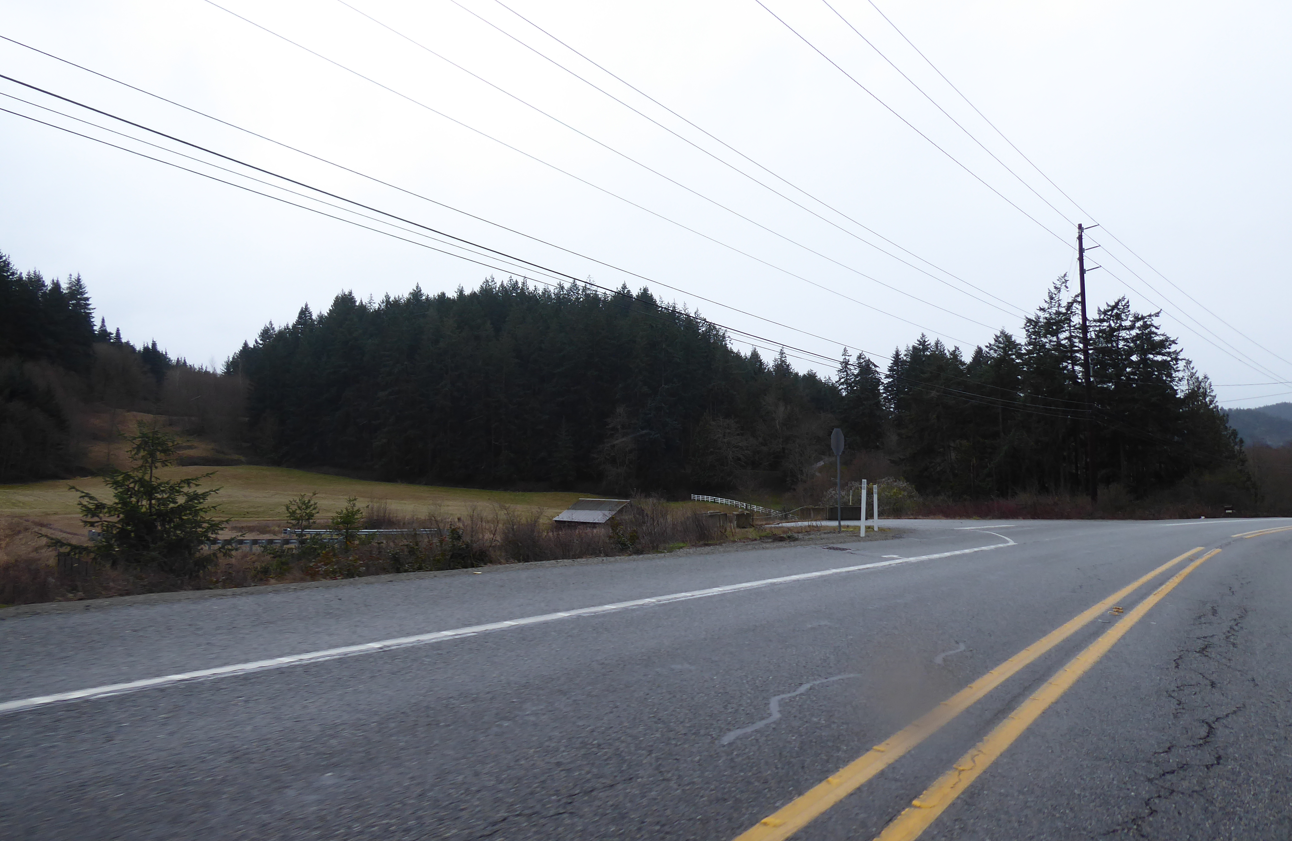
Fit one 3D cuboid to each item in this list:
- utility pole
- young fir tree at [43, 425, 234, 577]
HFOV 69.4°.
[{"bbox_3d":[28.787,-3.668,60.852,0.420,18.600,0.420,0,-5,0],"label":"utility pole"},{"bbox_3d":[-5.944,0.952,11.000,2.000,1.870,1.950,0,-5,0],"label":"young fir tree"}]

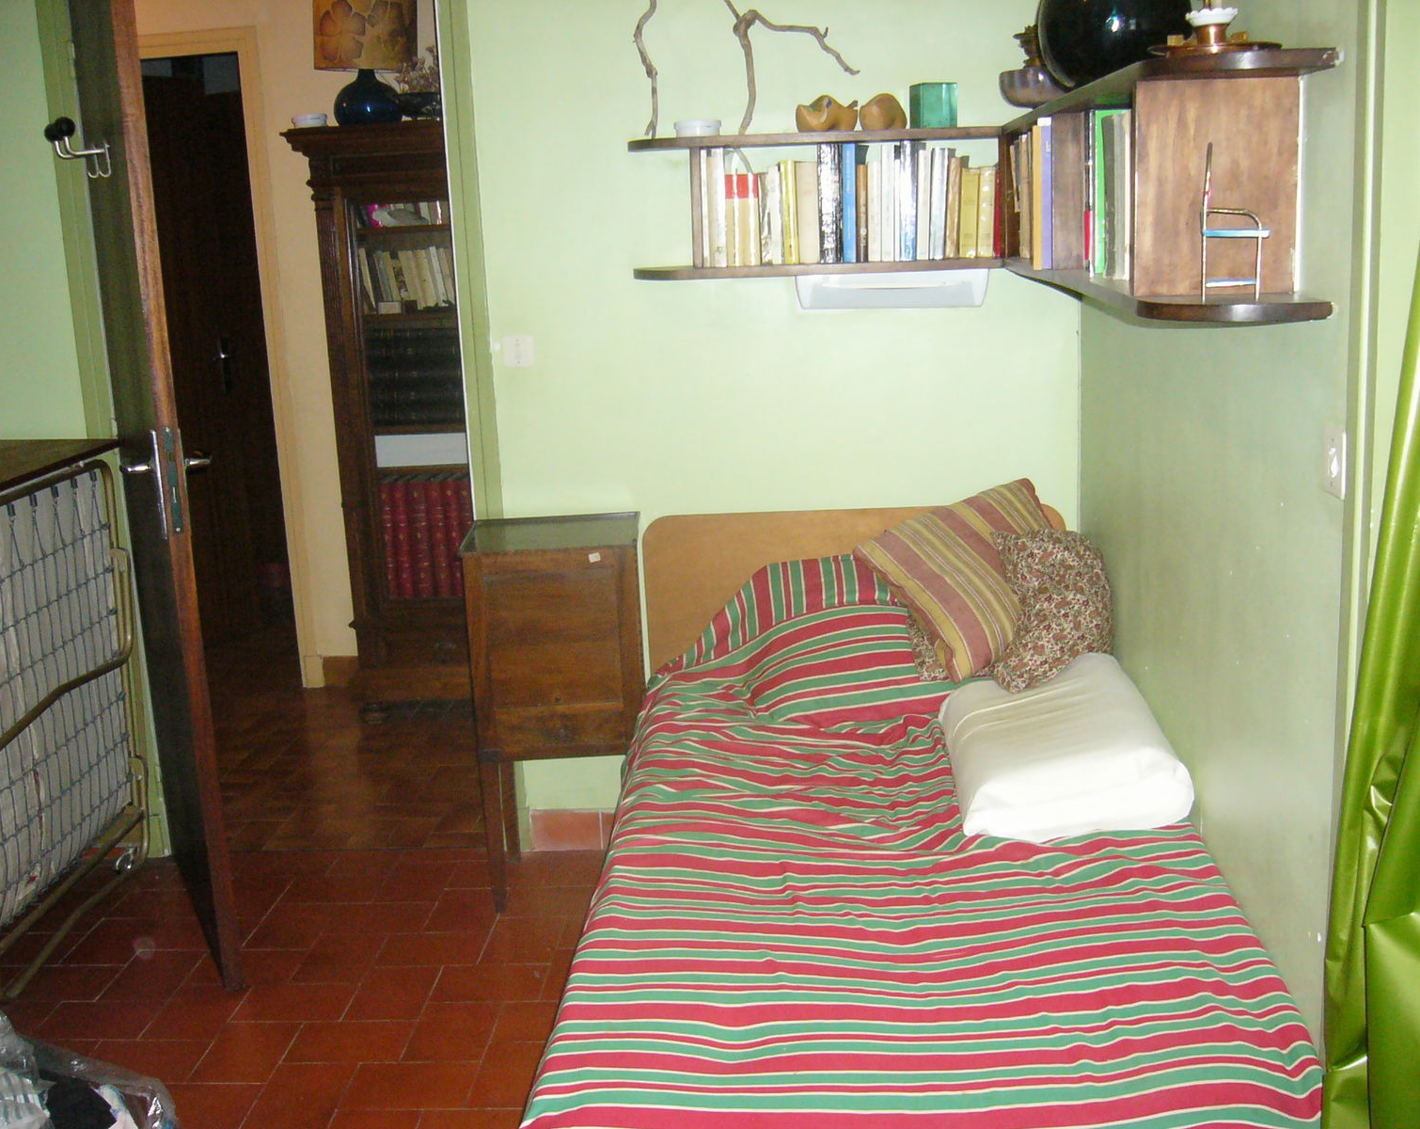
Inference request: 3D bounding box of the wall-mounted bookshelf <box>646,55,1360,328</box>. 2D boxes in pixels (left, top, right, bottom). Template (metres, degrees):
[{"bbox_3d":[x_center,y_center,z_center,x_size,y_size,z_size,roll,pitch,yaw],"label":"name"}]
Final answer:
[{"bbox_3d":[0.284,-0.592,2.492,0.960,0.295,1.620,-2,12,3],"label":"wall-mounted bookshelf"}]

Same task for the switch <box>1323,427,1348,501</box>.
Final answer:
[{"bbox_3d":[0.696,-0.114,1.696,0.011,0.075,0.070,-2,12,4],"label":"switch"}]

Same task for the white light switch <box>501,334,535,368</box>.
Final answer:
[{"bbox_3d":[-0.425,-0.473,3.371,0.073,0.077,0.014,-2,12,3],"label":"white light switch"}]

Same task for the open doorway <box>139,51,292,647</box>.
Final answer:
[{"bbox_3d":[-1.768,-0.582,4.964,0.750,2.030,0.120,-2,12,3],"label":"open doorway"}]

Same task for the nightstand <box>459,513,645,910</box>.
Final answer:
[{"bbox_3d":[-0.320,0.328,3.365,0.352,0.797,0.335,-2,12,3],"label":"nightstand"}]

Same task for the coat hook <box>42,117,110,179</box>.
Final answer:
[{"bbox_3d":[-1.267,-0.827,3.040,0.095,0.115,0.170,-8,13,-25],"label":"coat hook"}]

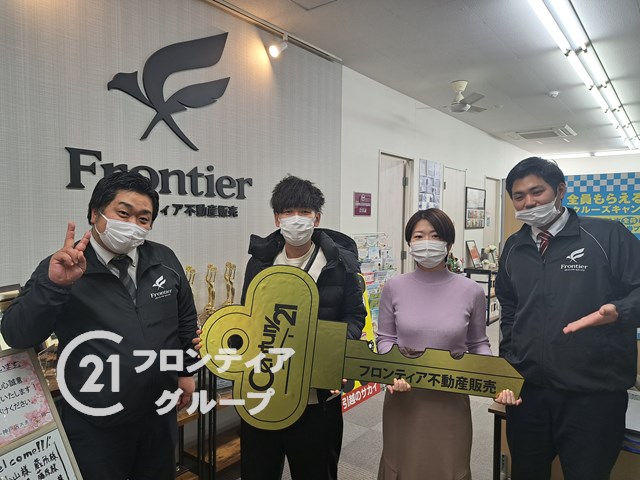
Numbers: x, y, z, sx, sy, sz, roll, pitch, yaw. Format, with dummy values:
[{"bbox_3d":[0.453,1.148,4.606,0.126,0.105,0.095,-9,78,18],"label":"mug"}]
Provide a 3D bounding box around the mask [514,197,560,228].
[{"bbox_3d":[0.729,-0.092,1.490,0.142,0.088,0.082,-16,-3,37],"label":"mask"}]

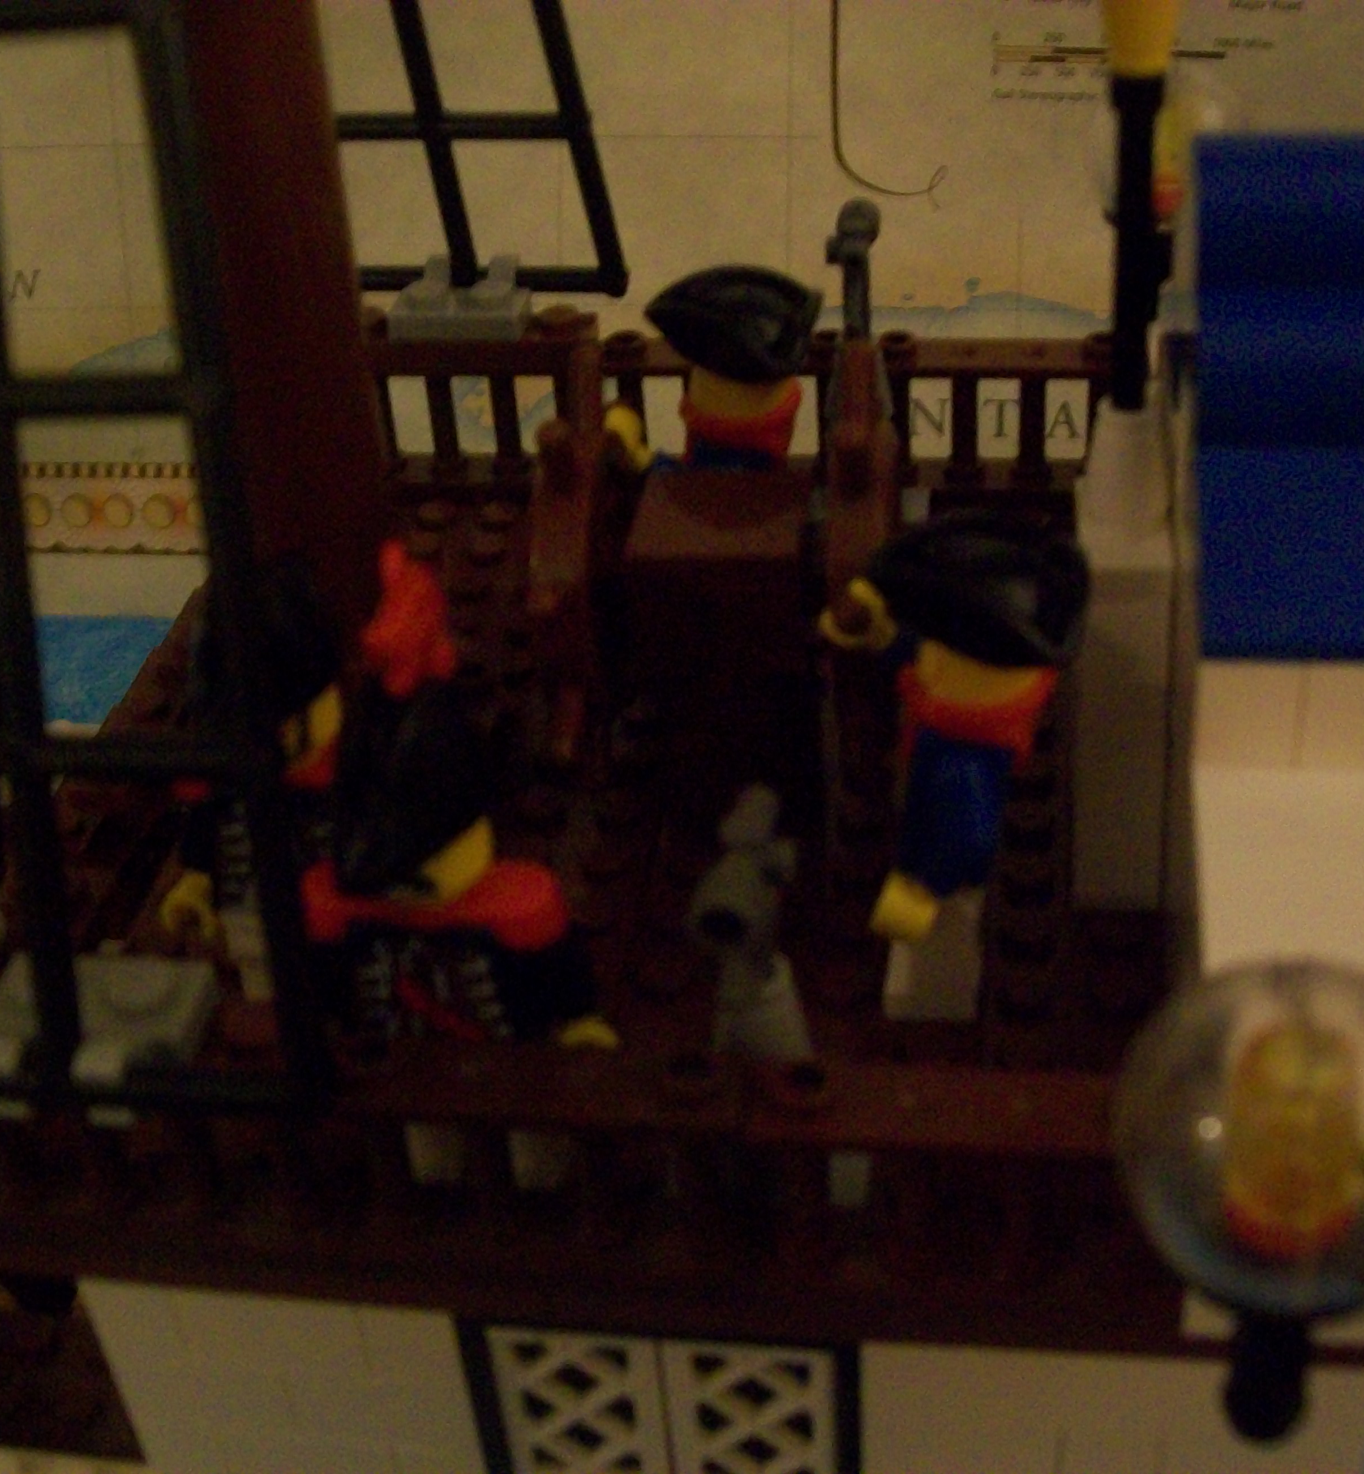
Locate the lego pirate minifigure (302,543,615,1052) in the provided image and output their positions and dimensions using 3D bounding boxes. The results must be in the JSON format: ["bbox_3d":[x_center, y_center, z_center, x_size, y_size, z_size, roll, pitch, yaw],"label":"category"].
[{"bbox_3d":[-0.018,0.011,0.155,0.024,0.059,0.017,1,37,9],"label":"lego pirate minifigure"}]

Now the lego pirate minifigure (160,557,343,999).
[{"bbox_3d":[-0.032,0.006,0.173,0.024,0.049,0.016,1,37,9],"label":"lego pirate minifigure"}]

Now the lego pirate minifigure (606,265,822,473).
[{"bbox_3d":[0.005,-0.029,0.218,0.021,0.046,0.023,-9,37,-5],"label":"lego pirate minifigure"}]

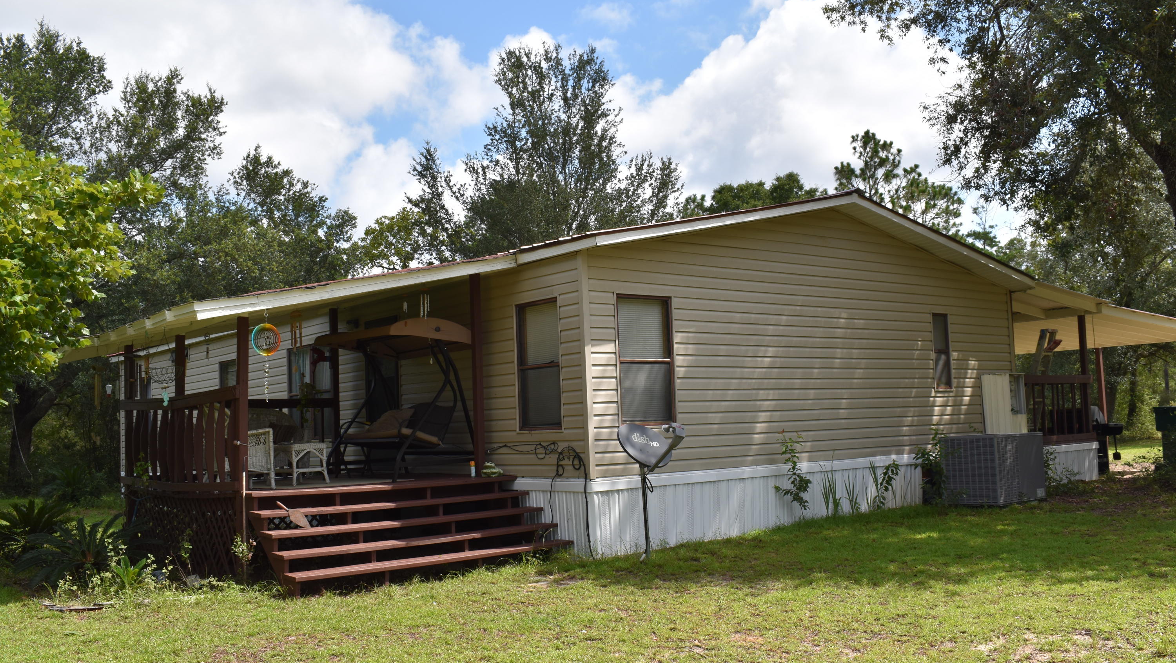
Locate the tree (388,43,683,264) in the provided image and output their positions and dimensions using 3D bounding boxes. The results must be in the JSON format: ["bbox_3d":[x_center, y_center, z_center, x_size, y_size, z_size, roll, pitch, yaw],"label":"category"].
[{"bbox_3d":[-1.683,-2.459,35.371,9.500,13.860,9.500,-2,-5,0],"label":"tree"}]

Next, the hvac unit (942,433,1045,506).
[{"bbox_3d":[5.376,1.825,14.751,1.130,0.850,0.820,2,-7,-40],"label":"hvac unit"}]

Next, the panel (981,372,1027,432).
[{"bbox_3d":[5.945,1.452,15.759,0.390,1.710,0.430,2,-7,-40],"label":"panel"}]

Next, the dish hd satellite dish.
[{"bbox_3d":[0.646,1.541,10.722,0.680,1.330,0.600,-7,-7,43],"label":"dish hd satellite dish"}]

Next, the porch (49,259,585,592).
[{"bbox_3d":[-3.125,0.884,12.111,3.650,3.200,5.200,2,-7,-40],"label":"porch"}]

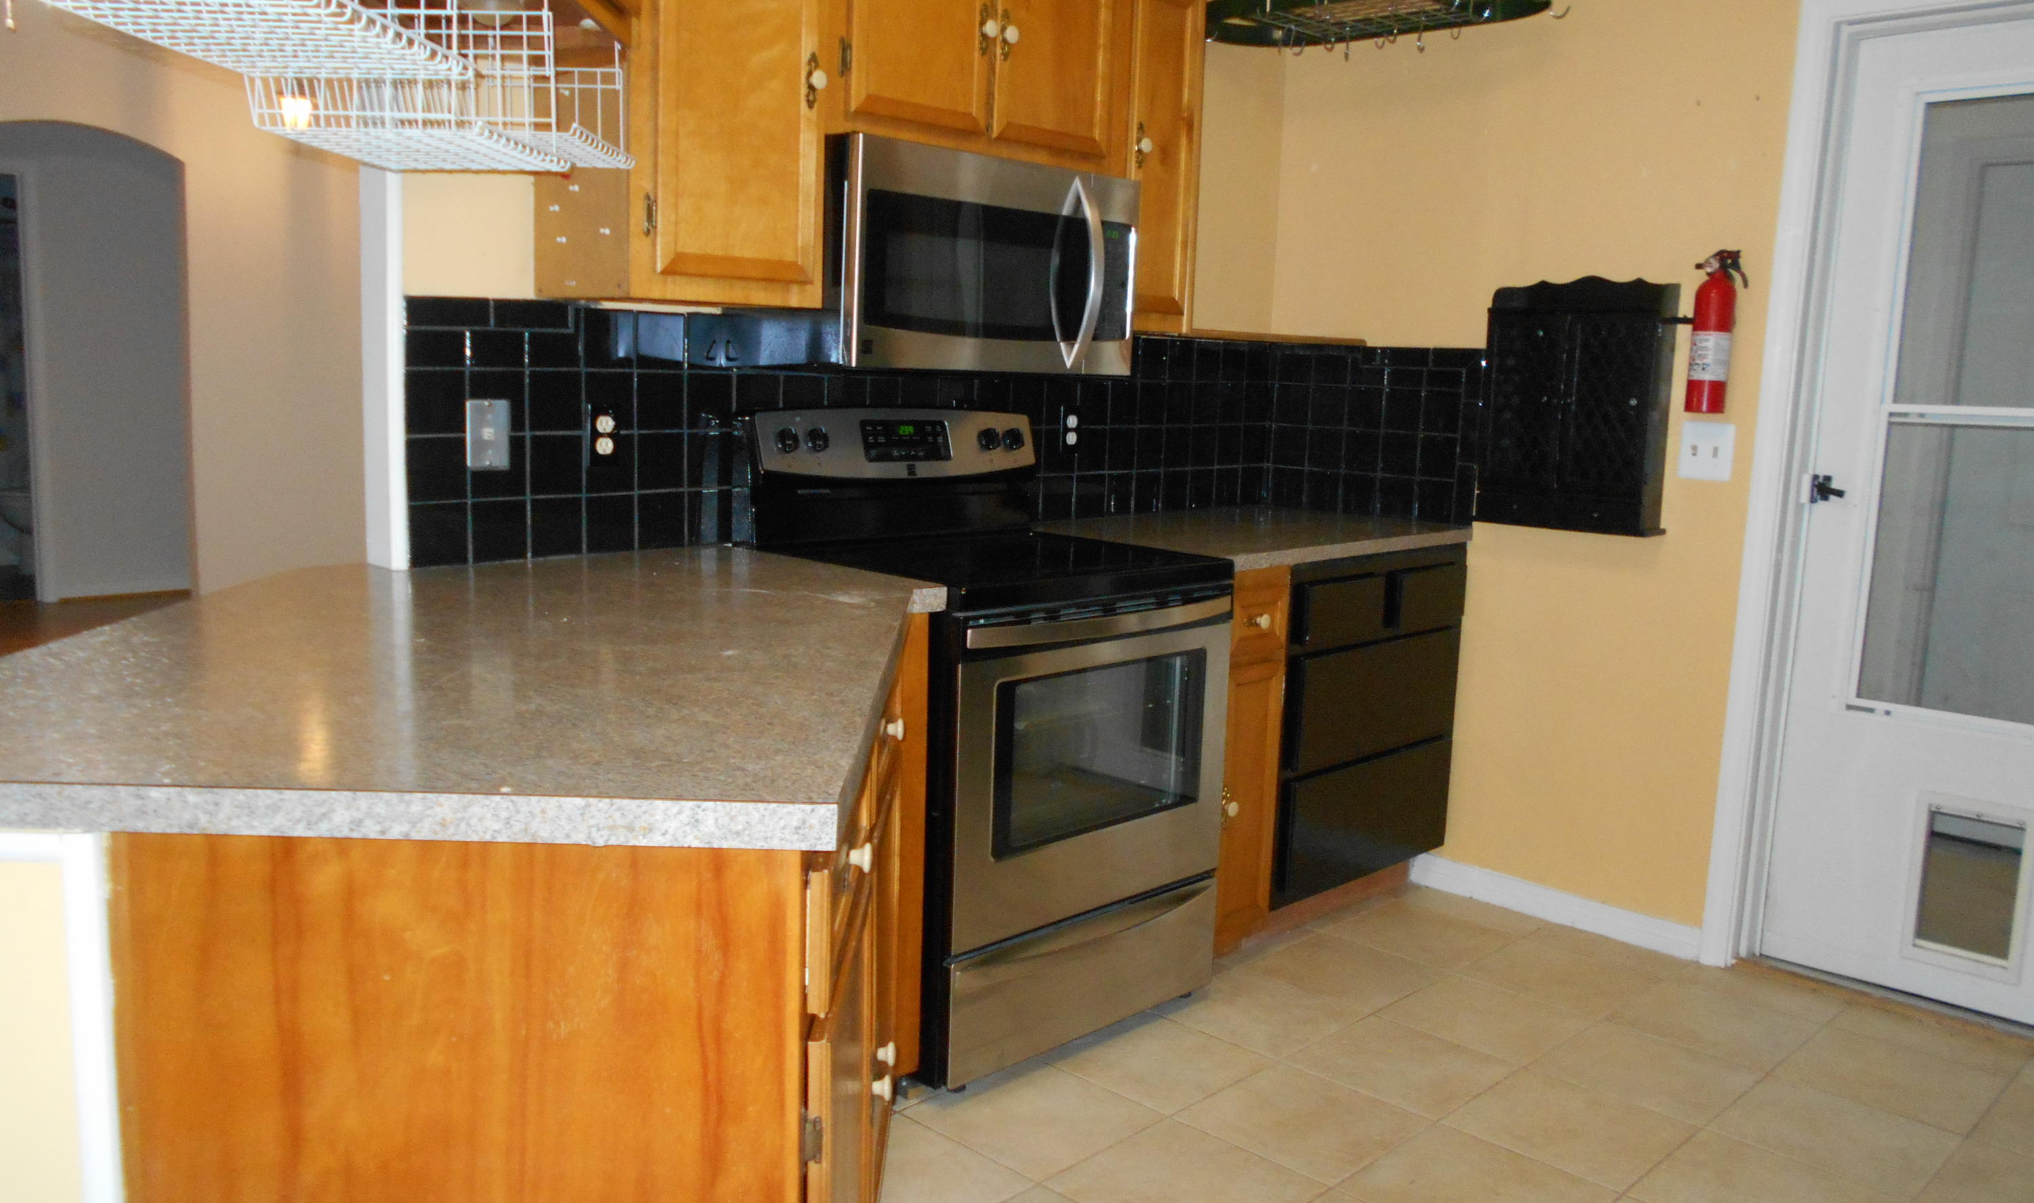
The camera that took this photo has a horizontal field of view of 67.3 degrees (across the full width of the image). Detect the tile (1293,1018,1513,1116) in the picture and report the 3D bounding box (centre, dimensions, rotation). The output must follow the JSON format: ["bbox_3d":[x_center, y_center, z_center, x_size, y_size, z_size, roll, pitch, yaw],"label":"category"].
[{"bbox_3d":[0.735,0.888,2.916,0.328,0.010,0.328,10,11,44],"label":"tile"}]

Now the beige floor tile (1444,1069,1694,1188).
[{"bbox_3d":[0.966,0.922,2.670,0.322,0.010,0.322,9,11,44],"label":"beige floor tile"}]

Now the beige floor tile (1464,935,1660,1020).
[{"bbox_3d":[1.206,0.831,3.390,0.325,0.010,0.325,10,12,44],"label":"beige floor tile"}]

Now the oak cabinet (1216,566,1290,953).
[{"bbox_3d":[0.267,0.331,3.463,0.625,0.890,0.240,10,11,44],"label":"oak cabinet"}]

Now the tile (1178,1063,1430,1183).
[{"bbox_3d":[0.501,0.909,2.663,0.322,0.010,0.322,9,11,44],"label":"tile"}]

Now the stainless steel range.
[{"bbox_3d":[-0.056,0.237,3.060,0.697,1.190,0.755,10,11,44],"label":"stainless steel range"}]

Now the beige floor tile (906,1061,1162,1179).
[{"bbox_3d":[0.038,0.906,2.687,0.325,0.010,0.325,10,12,44],"label":"beige floor tile"}]

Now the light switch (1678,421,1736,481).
[{"bbox_3d":[1.519,-0.329,3.367,0.115,0.117,0.014,9,11,44],"label":"light switch"}]

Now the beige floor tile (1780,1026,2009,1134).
[{"bbox_3d":[1.672,0.915,2.929,0.328,0.010,0.328,10,11,44],"label":"beige floor tile"}]

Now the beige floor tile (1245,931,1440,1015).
[{"bbox_3d":[0.730,0.822,3.380,0.328,0.010,0.328,10,11,44],"label":"beige floor tile"}]

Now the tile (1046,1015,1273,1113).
[{"bbox_3d":[0.266,0.870,2.890,0.322,0.010,0.322,9,11,44],"label":"tile"}]

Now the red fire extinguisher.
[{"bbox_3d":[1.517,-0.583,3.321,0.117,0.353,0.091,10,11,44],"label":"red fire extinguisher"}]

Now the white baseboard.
[{"bbox_3d":[1.298,0.737,3.731,0.014,0.081,0.744,-7,12,-45],"label":"white baseboard"}]

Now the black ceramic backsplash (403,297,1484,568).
[{"bbox_3d":[0.067,-0.340,3.138,2.397,0.445,0.640,-7,12,-45],"label":"black ceramic backsplash"}]

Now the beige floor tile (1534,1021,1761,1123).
[{"bbox_3d":[1.208,0.900,2.927,0.325,0.010,0.325,10,12,44],"label":"beige floor tile"}]

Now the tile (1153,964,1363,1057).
[{"bbox_3d":[0.496,0.844,3.124,0.322,0.010,0.322,9,11,44],"label":"tile"}]

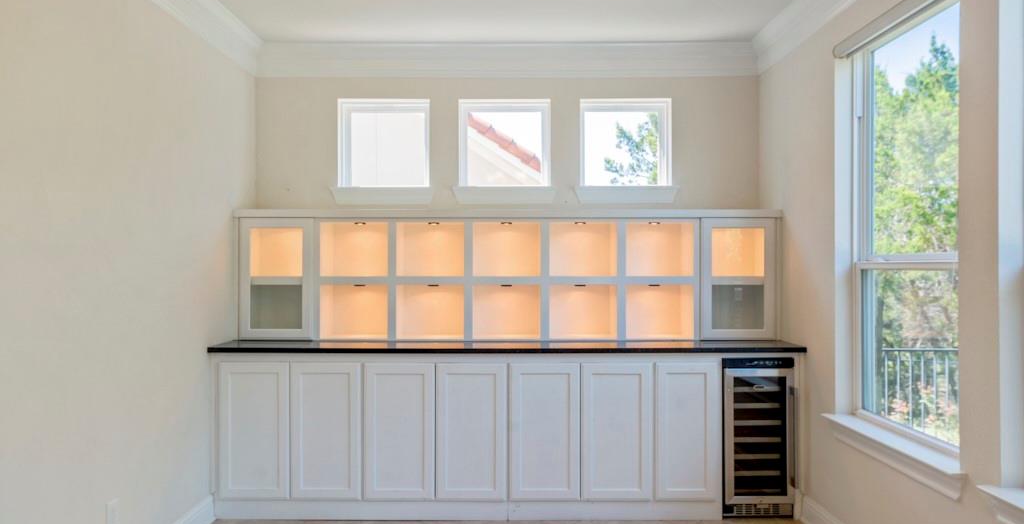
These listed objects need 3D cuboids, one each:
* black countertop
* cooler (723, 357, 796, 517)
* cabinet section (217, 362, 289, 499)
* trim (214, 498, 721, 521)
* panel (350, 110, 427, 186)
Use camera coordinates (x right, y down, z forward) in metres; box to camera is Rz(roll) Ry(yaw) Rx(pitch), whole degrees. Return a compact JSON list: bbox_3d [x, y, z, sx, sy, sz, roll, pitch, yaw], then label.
[{"bbox_3d":[-0.030,0.468,3.935,3.150,0.032,0.670,0,0,0],"label":"black countertop"},{"bbox_3d":[1.309,0.934,3.890,0.385,0.855,0.580,0,0,0],"label":"cooler"},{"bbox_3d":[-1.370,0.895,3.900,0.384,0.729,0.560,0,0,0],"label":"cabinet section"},{"bbox_3d":[-0.237,1.322,3.645,2.690,0.115,0.020,0,0,0],"label":"trim"},{"bbox_3d":[-0.797,-0.730,4.400,0.485,0.490,0.020,0,0,0],"label":"panel"}]

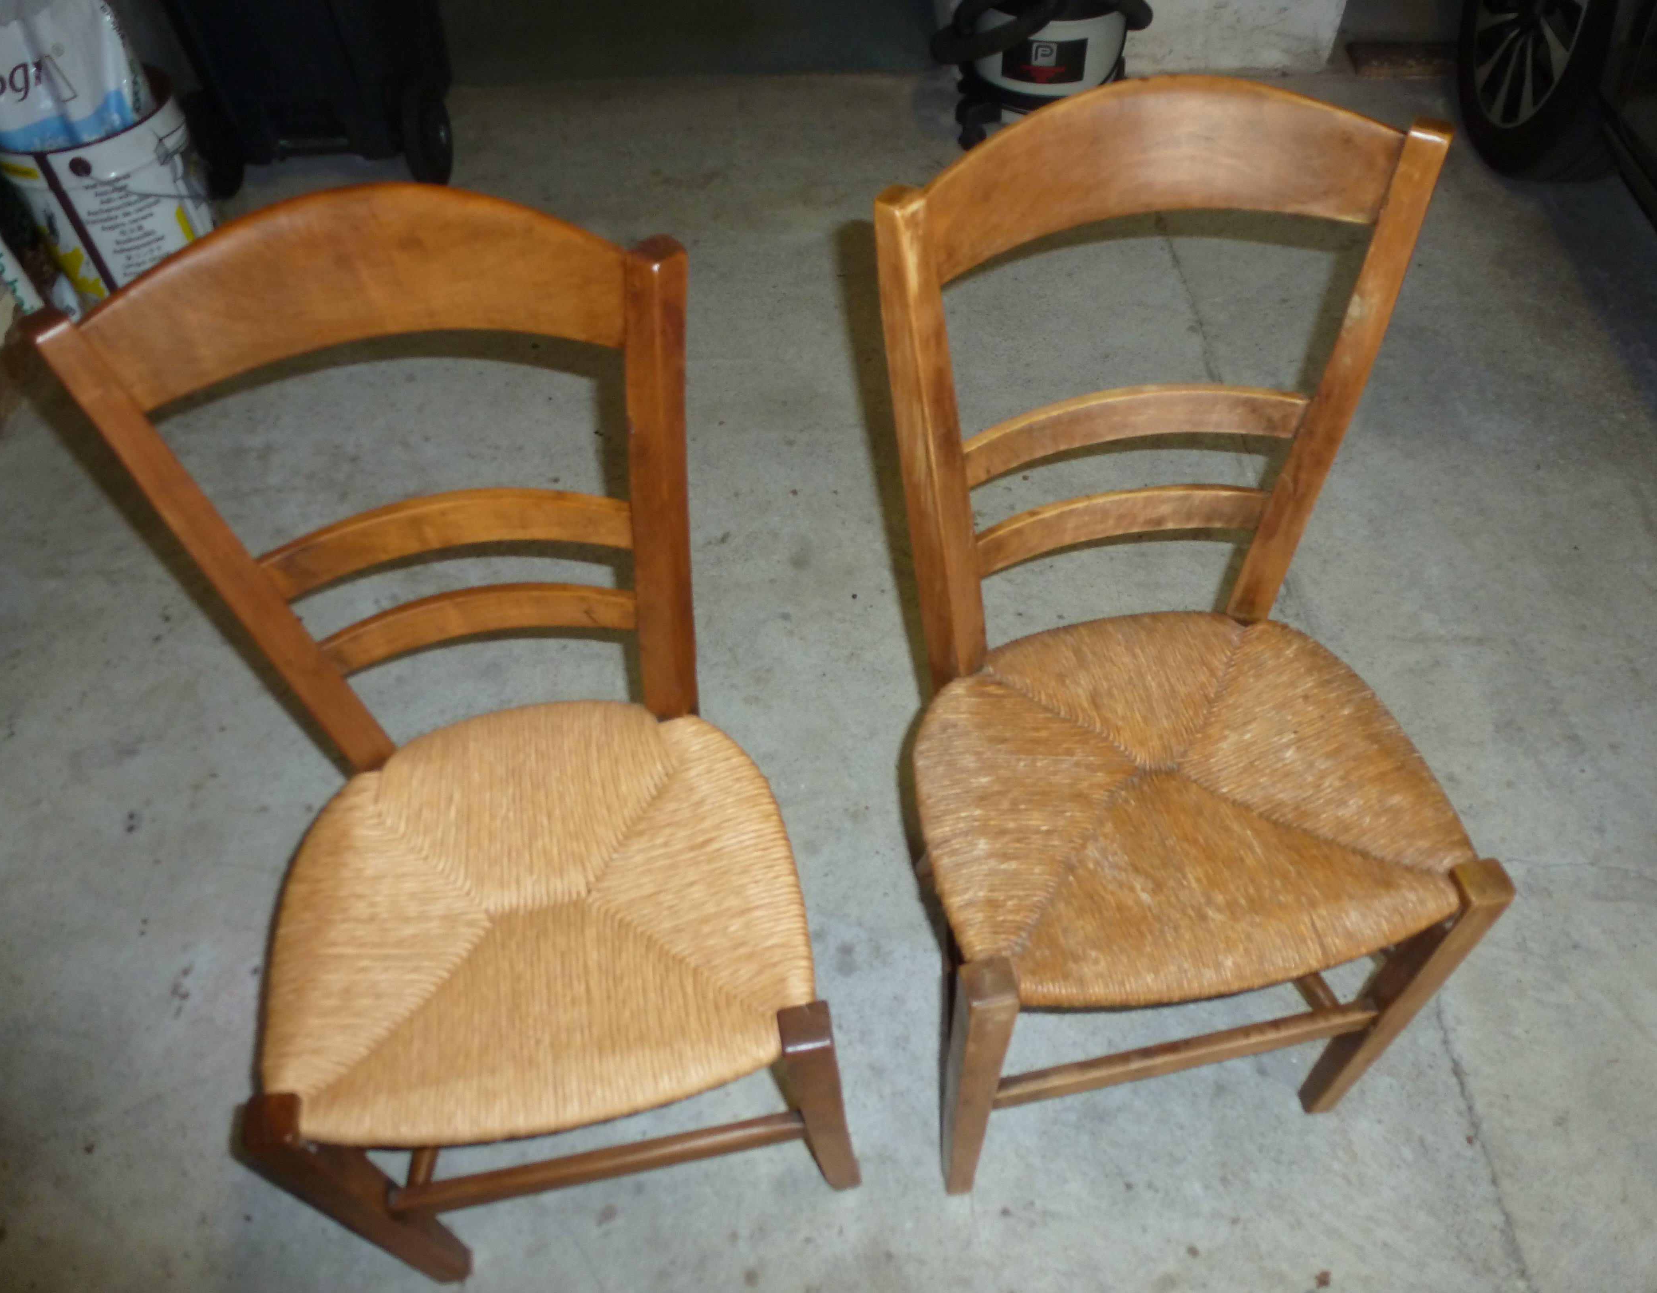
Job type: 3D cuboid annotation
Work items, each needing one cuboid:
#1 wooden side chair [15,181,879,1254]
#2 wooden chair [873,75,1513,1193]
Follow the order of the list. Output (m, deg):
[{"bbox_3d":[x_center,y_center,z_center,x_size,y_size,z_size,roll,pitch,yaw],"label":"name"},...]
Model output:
[{"bbox_3d":[-0.222,0.161,0.908,0.410,0.906,0.392,-10,51,-4],"label":"wooden side chair"},{"bbox_3d":[0.256,0.077,0.953,0.410,0.897,0.404,-10,52,-5],"label":"wooden chair"}]

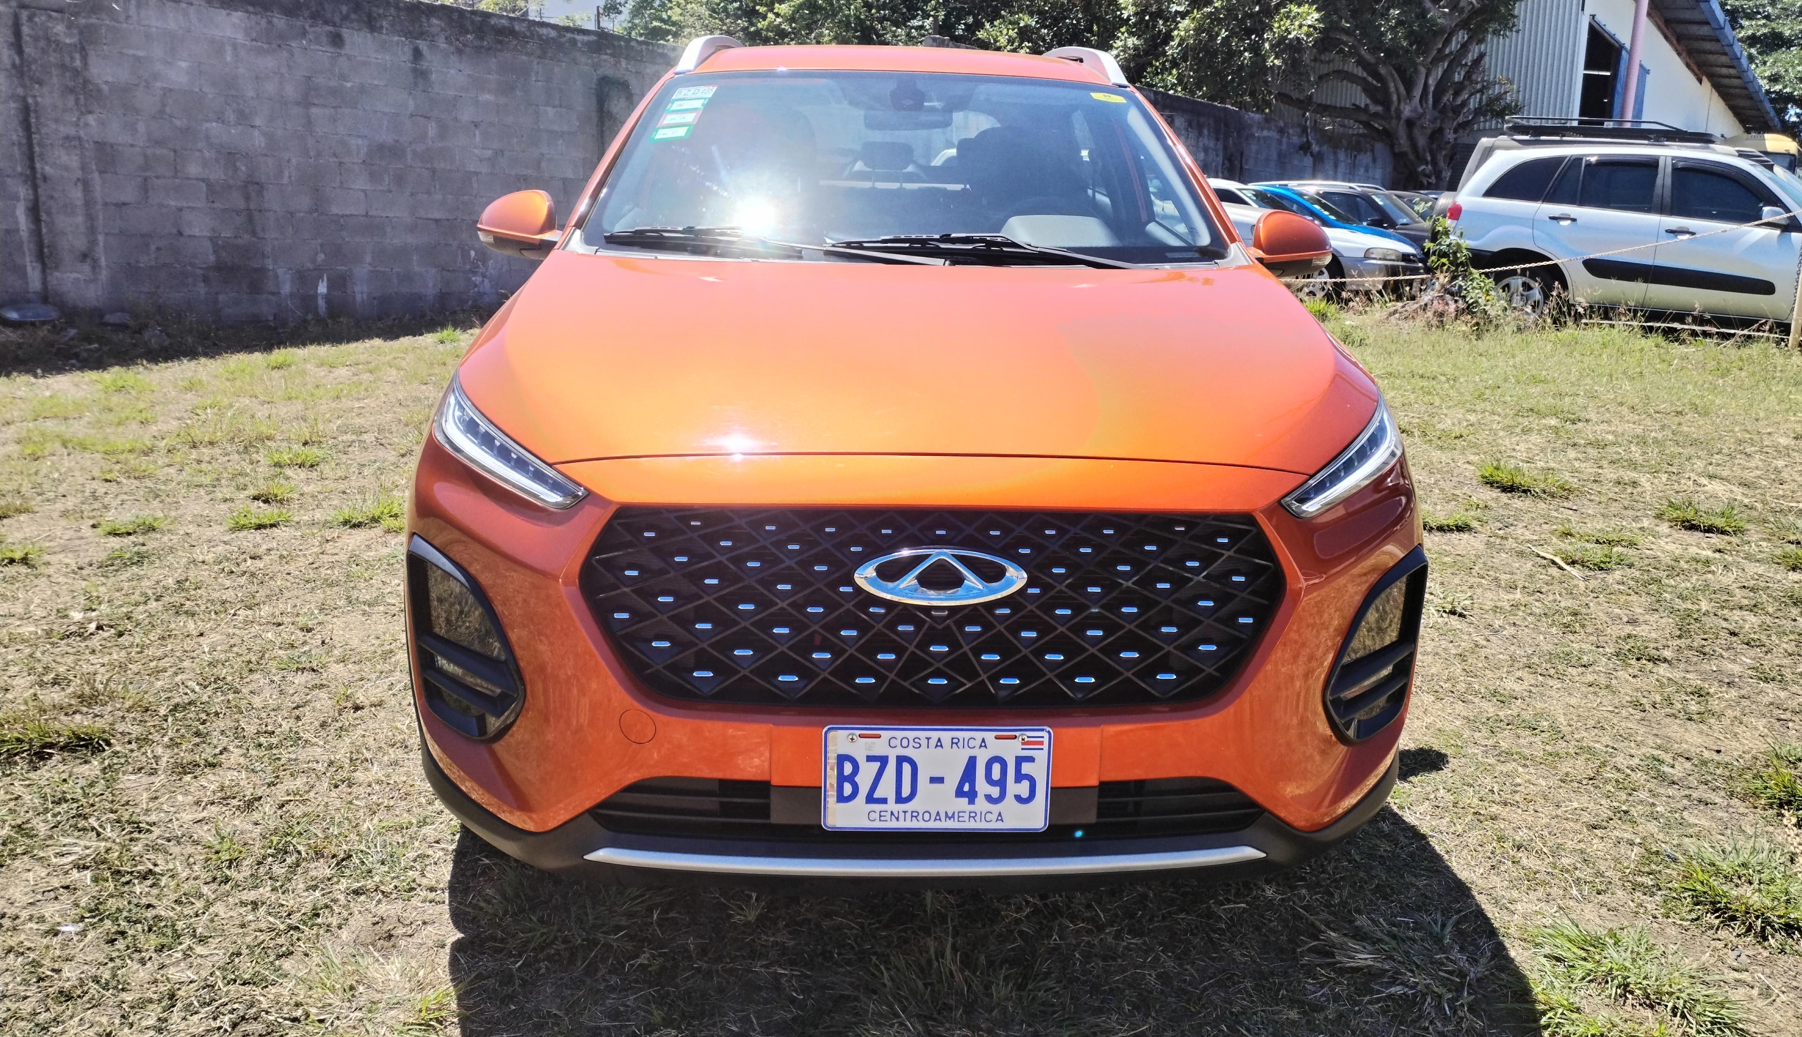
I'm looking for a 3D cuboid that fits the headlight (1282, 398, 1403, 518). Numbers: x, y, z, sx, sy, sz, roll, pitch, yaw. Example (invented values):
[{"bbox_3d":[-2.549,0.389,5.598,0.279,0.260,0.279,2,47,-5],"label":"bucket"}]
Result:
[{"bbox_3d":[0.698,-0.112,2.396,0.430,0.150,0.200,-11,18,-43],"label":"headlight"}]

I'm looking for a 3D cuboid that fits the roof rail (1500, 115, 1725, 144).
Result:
[{"bbox_3d":[6.330,-3.470,13.400,1.650,0.200,1.050,7,13,27],"label":"roof rail"}]

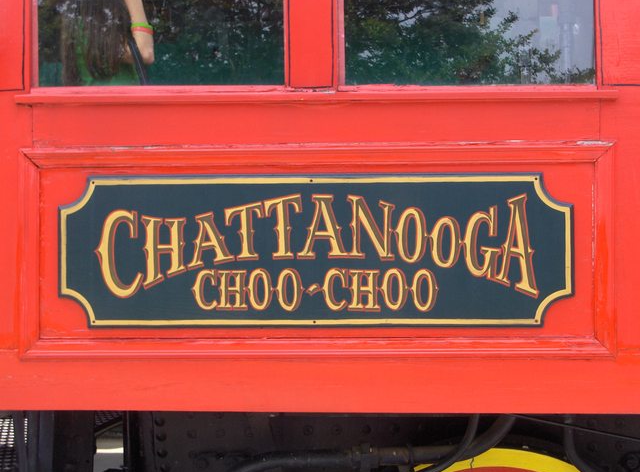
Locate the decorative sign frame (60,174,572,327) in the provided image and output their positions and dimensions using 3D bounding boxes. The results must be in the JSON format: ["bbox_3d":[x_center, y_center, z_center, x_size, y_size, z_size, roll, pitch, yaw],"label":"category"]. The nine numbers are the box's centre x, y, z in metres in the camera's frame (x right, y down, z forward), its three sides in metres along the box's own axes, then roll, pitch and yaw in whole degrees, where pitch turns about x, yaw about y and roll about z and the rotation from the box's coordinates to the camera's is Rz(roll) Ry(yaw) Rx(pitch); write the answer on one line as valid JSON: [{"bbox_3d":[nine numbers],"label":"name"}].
[{"bbox_3d":[-0.007,0.038,3.520,1.301,0.390,0.028,0,1,2],"label":"decorative sign frame"}]

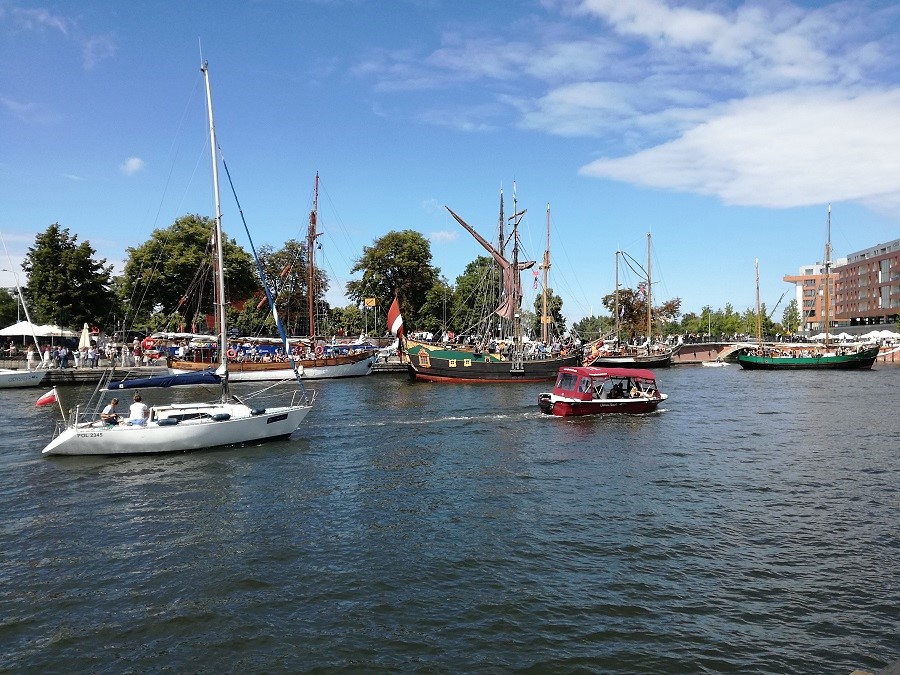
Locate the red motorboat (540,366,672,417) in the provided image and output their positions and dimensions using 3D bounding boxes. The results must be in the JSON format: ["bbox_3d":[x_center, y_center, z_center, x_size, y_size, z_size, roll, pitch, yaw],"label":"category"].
[{"bbox_3d":[6.720,2.187,30.200,6.300,2.050,2.200,0,0,-20],"label":"red motorboat"}]

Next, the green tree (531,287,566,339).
[{"bbox_3d":[16.557,-3.662,118.000,6.220,9.150,6.220,0,0,0],"label":"green tree"}]

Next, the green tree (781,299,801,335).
[{"bbox_3d":[76.637,-3.449,158.000,4.501,10.657,4.501,0,0,0],"label":"green tree"}]

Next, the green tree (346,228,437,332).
[{"bbox_3d":[-7.536,-6.729,92.000,11.790,14.590,11.790,0,0,0],"label":"green tree"}]

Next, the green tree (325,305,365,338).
[{"bbox_3d":[-14.142,-1.942,95.000,5.140,5.050,5.140,0,0,0],"label":"green tree"}]

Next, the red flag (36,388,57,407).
[{"bbox_3d":[-10.630,1.580,18.500,0.480,0.450,0.120,0,0,-30],"label":"red flag"}]

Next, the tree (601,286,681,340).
[{"bbox_3d":[31.750,-3.298,117.000,13.000,10.403,11.500,0,0,0],"label":"tree"}]

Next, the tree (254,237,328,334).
[{"bbox_3d":[-19.071,-5.111,85.000,9.202,13.753,9.202,0,0,0],"label":"tree"}]

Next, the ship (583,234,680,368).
[{"bbox_3d":[23.200,-4.628,88.500,17.600,17.218,4.600,0,0,-35],"label":"ship"}]

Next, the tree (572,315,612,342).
[{"bbox_3d":[33.494,-1.648,165.000,9.402,7.515,9.402,0,0,0],"label":"tree"}]

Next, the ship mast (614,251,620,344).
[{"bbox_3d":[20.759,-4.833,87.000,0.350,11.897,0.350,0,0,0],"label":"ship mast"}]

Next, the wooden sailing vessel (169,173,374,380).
[{"bbox_3d":[-15.200,-5.411,62.300,19.000,18.559,4.900,0,0,-38],"label":"wooden sailing vessel"}]

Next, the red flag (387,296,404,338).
[{"bbox_3d":[-4.300,-1.580,55.500,1.400,3.200,0.400,0,0,-3],"label":"red flag"}]

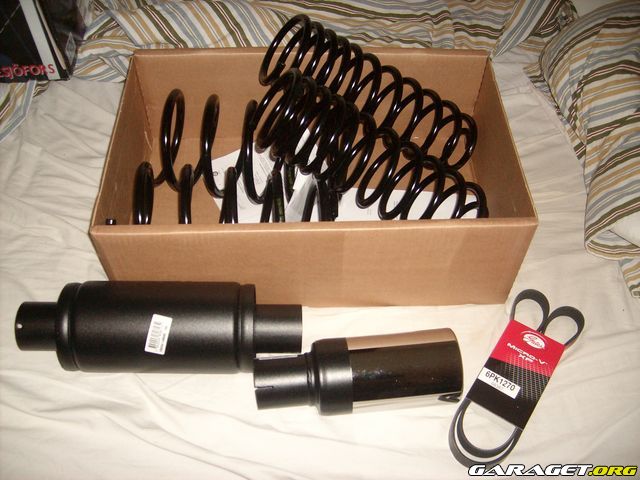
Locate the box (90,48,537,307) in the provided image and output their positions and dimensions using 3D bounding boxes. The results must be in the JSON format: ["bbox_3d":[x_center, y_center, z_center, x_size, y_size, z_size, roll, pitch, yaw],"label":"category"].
[{"bbox_3d":[-0.010,-0.104,1.040,0.593,0.197,0.370,-1,52,-1],"label":"box"}]

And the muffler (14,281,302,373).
[{"bbox_3d":[-0.218,0.123,0.907,0.386,0.127,0.127,1,52,0],"label":"muffler"}]

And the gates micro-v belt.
[{"bbox_3d":[0.279,0.194,0.924,0.104,0.024,0.298,28,57,19],"label":"gates micro-v belt"}]

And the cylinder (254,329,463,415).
[{"bbox_3d":[0.049,0.184,0.879,0.268,0.102,0.102,-4,53,-4],"label":"cylinder"}]

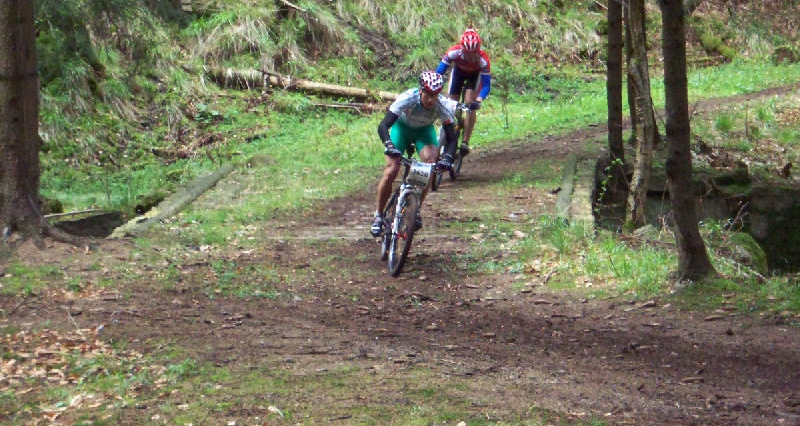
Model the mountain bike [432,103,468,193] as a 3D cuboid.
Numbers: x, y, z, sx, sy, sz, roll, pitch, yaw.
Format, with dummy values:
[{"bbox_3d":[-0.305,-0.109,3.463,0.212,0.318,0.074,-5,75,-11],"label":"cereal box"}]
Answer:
[{"bbox_3d":[0.565,-0.773,28.321,0.580,1.000,1.700,13,9,10],"label":"mountain bike"}]

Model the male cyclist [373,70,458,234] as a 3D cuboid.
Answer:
[{"bbox_3d":[0.118,-0.478,22.100,0.660,1.330,0.900,0,3,-8],"label":"male cyclist"}]

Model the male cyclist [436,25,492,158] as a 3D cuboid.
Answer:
[{"bbox_3d":[0.672,-1.285,28.600,0.540,1.330,0.850,1,3,10],"label":"male cyclist"}]

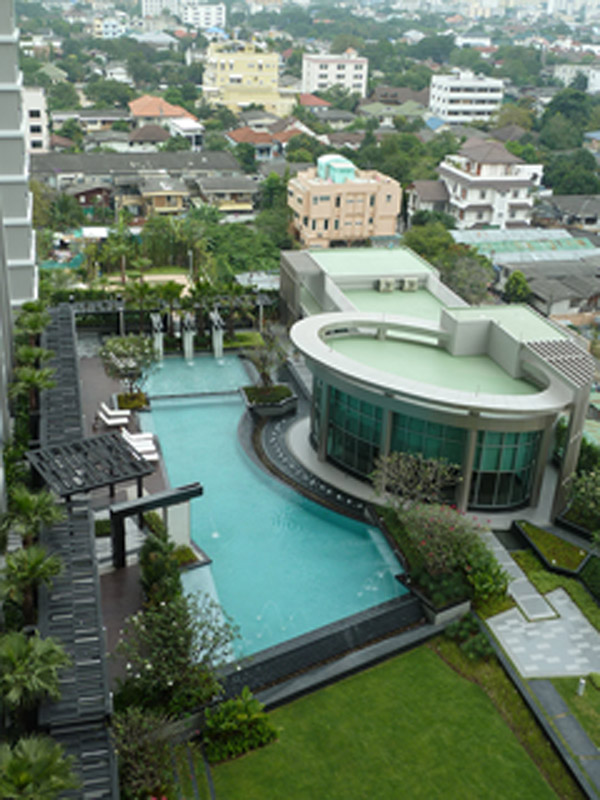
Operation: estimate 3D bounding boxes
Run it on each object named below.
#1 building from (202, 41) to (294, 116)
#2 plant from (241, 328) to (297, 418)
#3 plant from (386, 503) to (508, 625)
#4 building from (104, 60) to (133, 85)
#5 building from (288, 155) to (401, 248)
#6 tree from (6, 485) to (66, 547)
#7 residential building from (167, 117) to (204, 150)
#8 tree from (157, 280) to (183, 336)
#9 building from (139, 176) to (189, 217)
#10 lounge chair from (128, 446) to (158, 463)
[{"bbox_3d":[-15.019,-88.657,256.823,21.000,19.000,15.000,-5,26,-14],"label":"building"},{"bbox_3d":[-1.911,-1.651,56.869,3.400,4.400,3.200,-4,25,-14],"label":"plant"},{"bbox_3d":[6.392,6.751,40.592,3.500,2.900,5.800,-4,25,-14],"label":"plant"},{"bbox_3d":[-54.124,-97.884,277.616,8.000,6.800,8.500,2,25,0],"label":"building"},{"bbox_3d":[4.998,-25.049,118.375,12.800,12.000,10.500,-2,25,-9],"label":"building"},{"bbox_3d":[-11.786,5.542,40.408,2.600,3.500,2.600,-4,25,-14],"label":"tree"},{"bbox_3d":[-22.537,-51.061,178.669,6.000,6.800,8.000,-5,26,-16],"label":"residential building"},{"bbox_3d":[-9.180,-6.282,65.423,2.000,4.100,2.000,-4,25,-14],"label":"tree"},{"bbox_3d":[-18.577,-27.772,128.990,6.200,6.300,7.000,2,25,-2],"label":"building"},{"bbox_3d":[-9.148,3.230,53.697,1.850,0.800,0.680,1,25,-4],"label":"lounge chair"}]

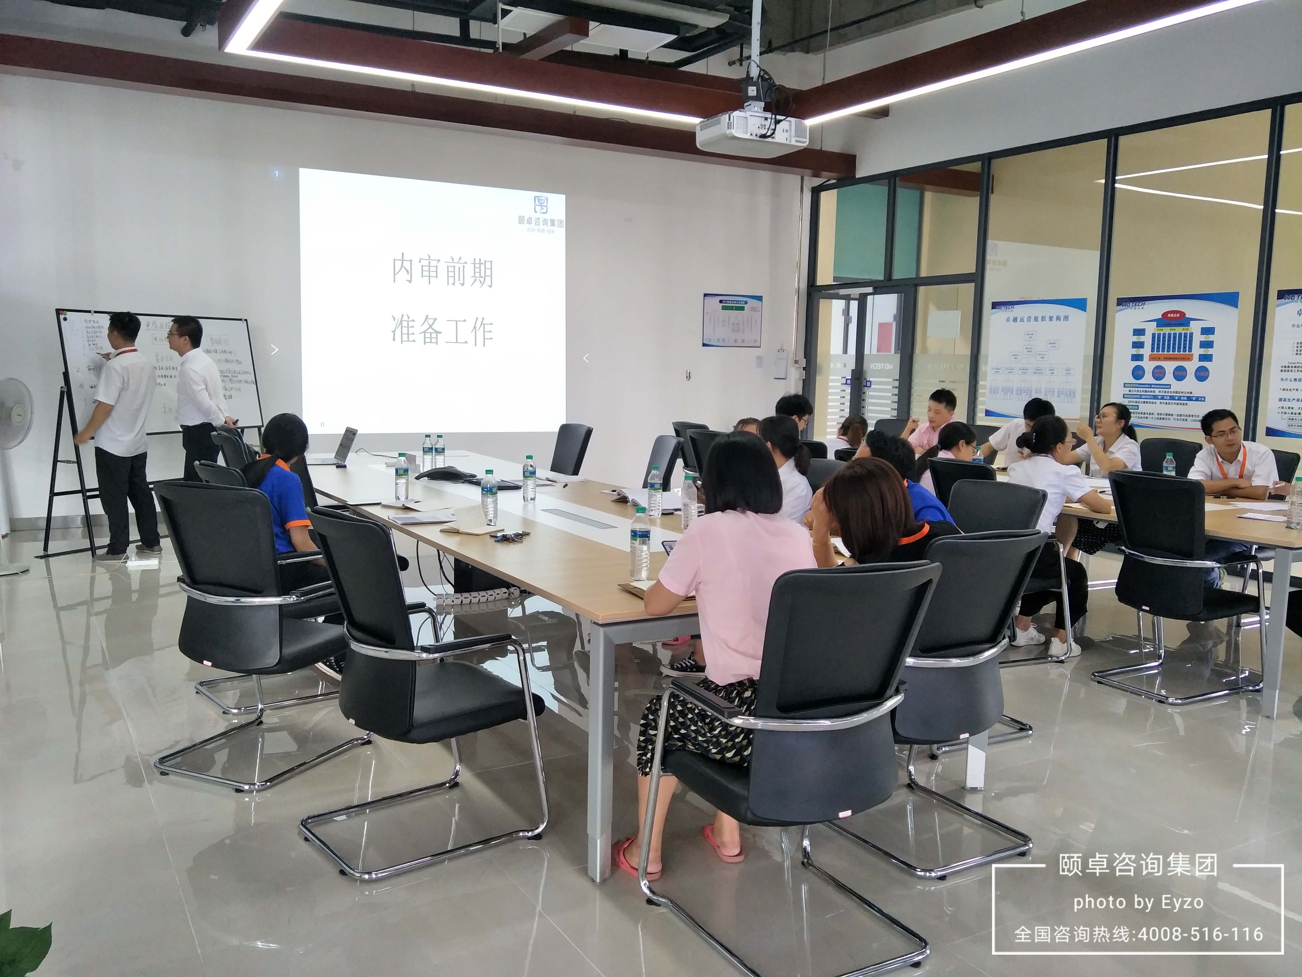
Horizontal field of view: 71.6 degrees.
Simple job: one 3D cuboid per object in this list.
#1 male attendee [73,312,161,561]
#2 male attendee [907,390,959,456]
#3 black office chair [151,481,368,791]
[{"bbox_3d":[-3.537,-0.356,6.013,0.444,1.630,0.482,7,9,38],"label":"male attendee"},{"bbox_3d":[2.052,-0.121,6.696,0.679,1.230,0.498,-4,9,-35],"label":"male attendee"},{"bbox_3d":[-1.359,0.451,3.130,0.544,0.965,0.553,5,8,28],"label":"black office chair"}]

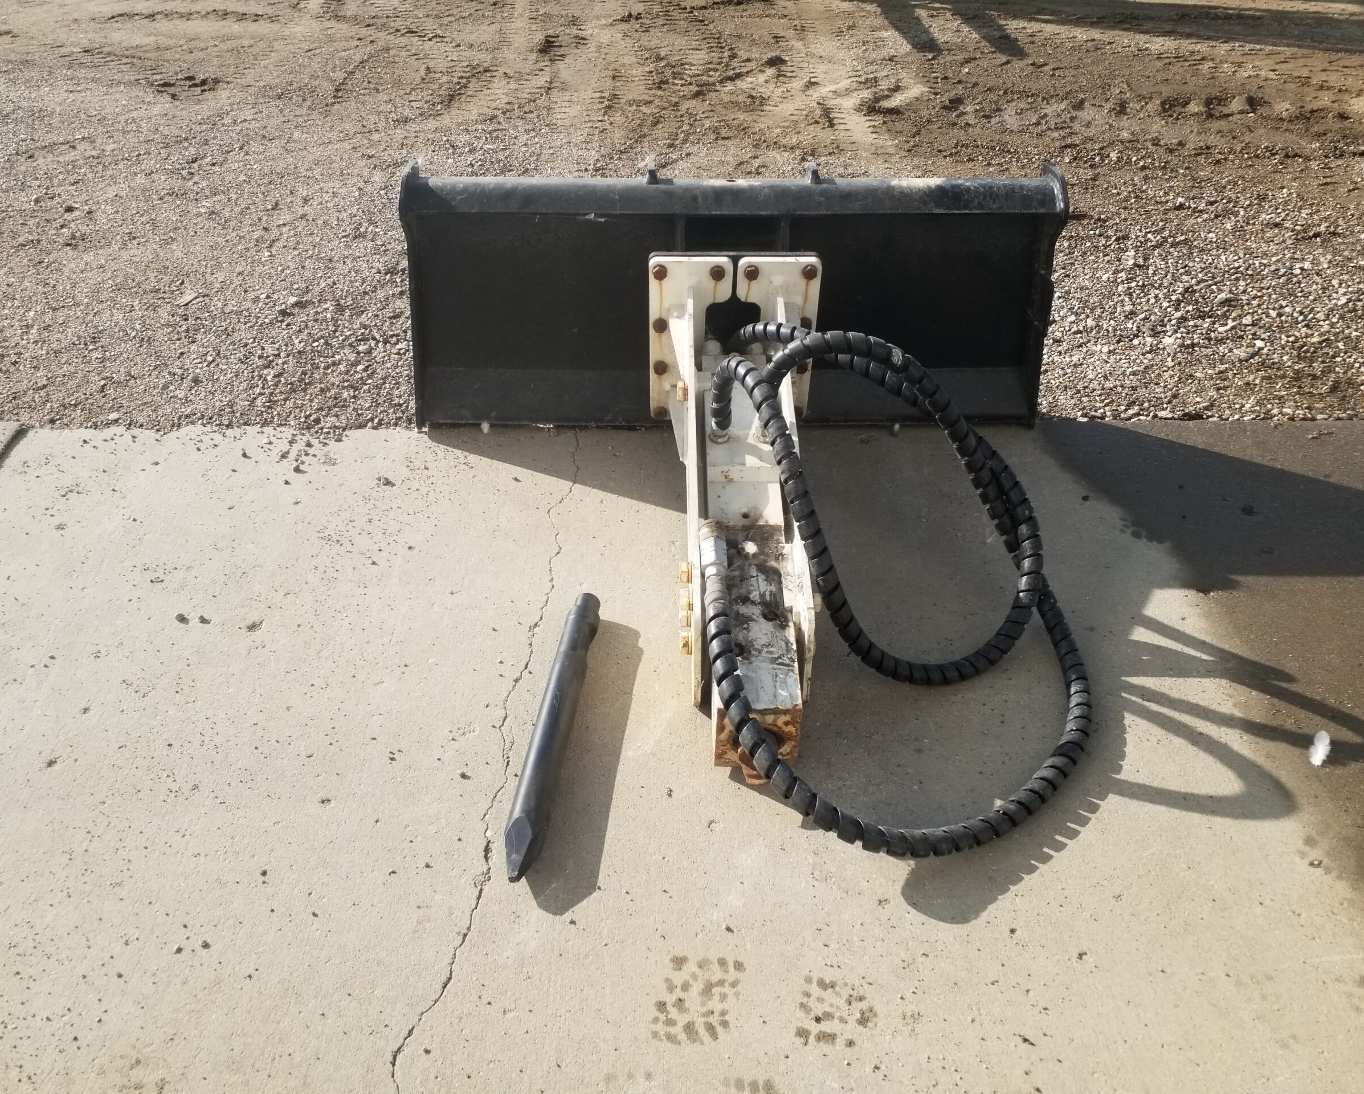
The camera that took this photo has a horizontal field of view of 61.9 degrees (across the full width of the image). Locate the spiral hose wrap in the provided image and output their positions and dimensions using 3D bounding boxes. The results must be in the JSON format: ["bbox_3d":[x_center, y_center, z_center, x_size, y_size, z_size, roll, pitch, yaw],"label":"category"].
[{"bbox_3d":[0.302,-0.026,1.629,0.553,0.370,0.883,0,41,0],"label":"spiral hose wrap"}]

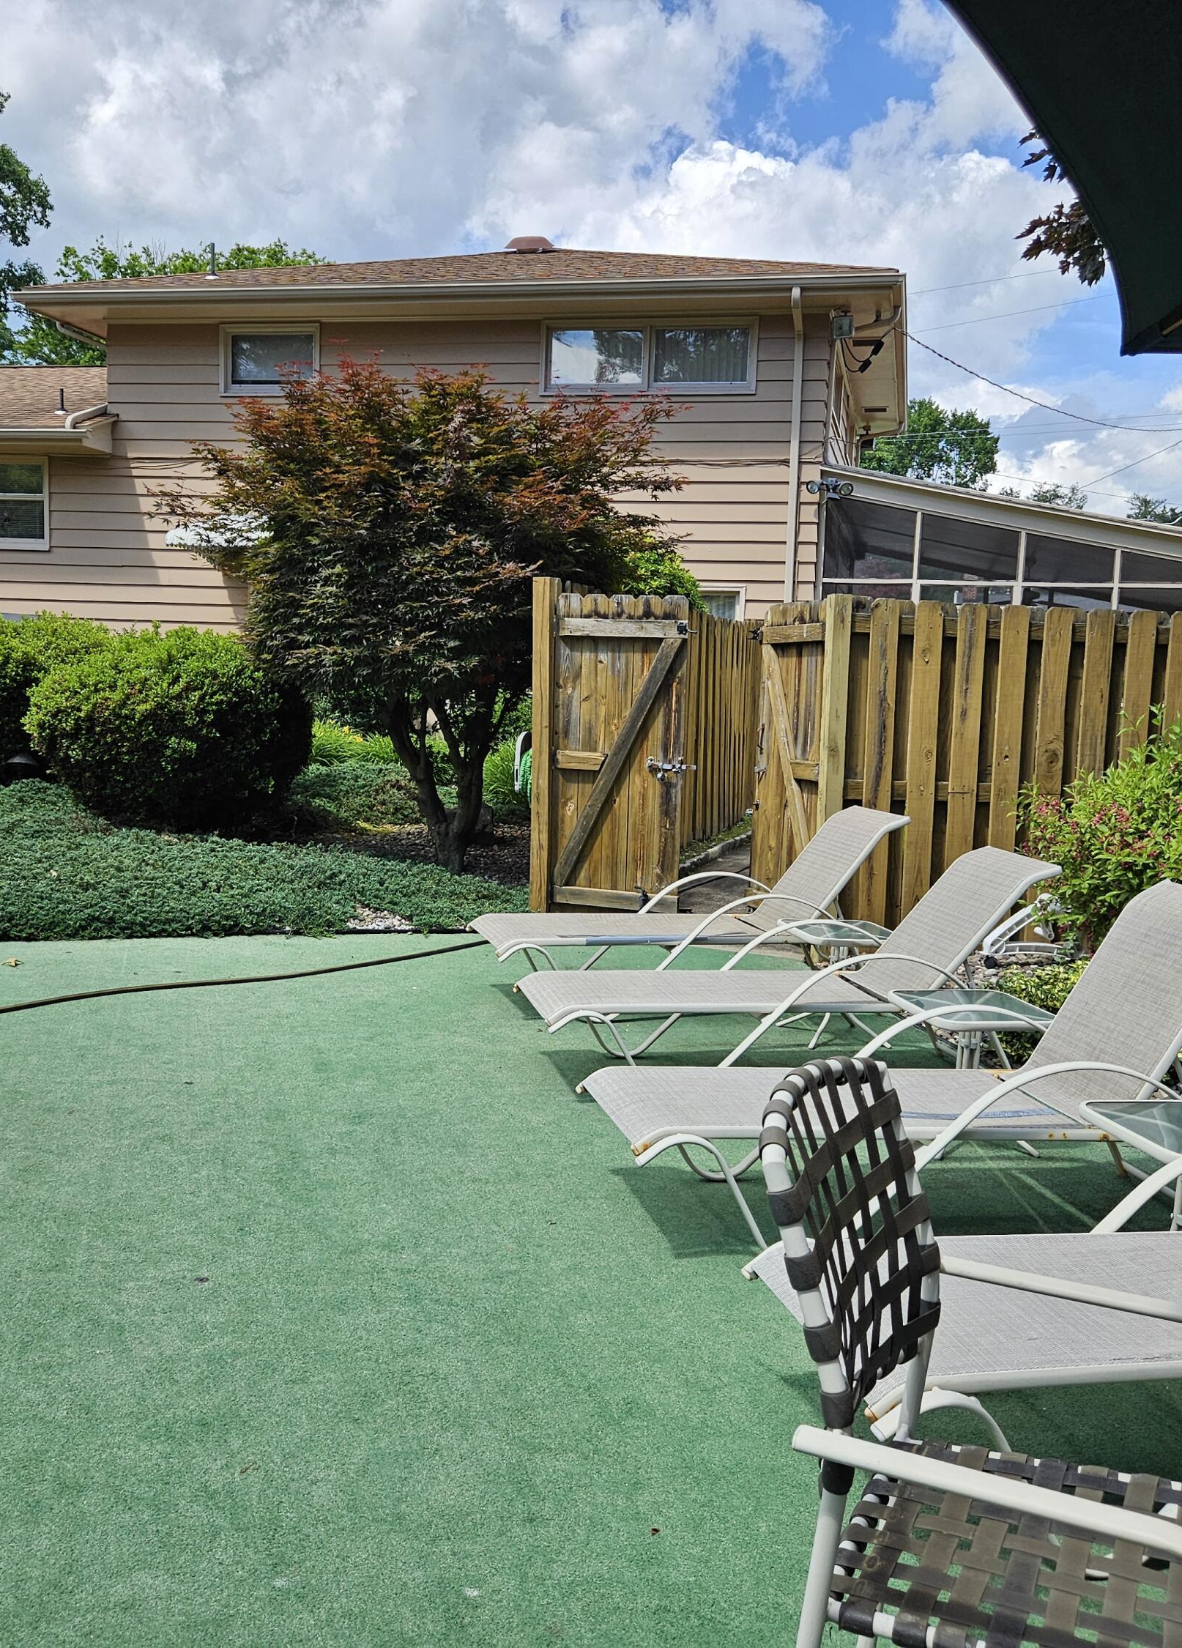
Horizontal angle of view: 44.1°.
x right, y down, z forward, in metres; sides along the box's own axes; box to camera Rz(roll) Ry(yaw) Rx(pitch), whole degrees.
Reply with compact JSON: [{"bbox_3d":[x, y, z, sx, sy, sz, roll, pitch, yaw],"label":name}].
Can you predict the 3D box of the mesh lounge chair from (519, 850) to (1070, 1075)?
[{"bbox_3d":[0.705,0.512,5.299,1.907,0.797,0.620,0,7,-15],"label":"mesh lounge chair"}]

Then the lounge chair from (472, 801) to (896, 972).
[{"bbox_3d":[0.432,0.353,6.456,1.885,0.824,0.620,0,7,-18],"label":"lounge chair"}]

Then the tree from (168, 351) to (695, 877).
[{"bbox_3d":[-1.022,-1.332,9.400,3.200,3.200,2.900,1,7,-6],"label":"tree"}]

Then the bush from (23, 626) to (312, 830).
[{"bbox_3d":[-2.956,-0.666,10.200,1.900,1.380,1.750,0,7,-16],"label":"bush"}]

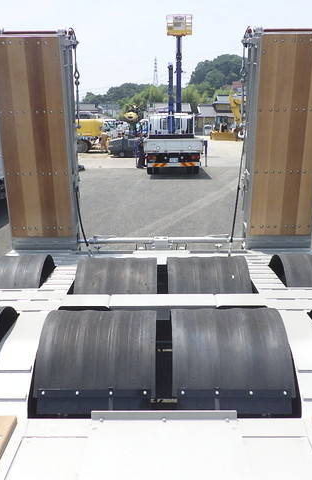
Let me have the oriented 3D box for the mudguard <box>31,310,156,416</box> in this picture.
[{"bbox_3d":[-0.308,0.631,3.019,0.620,0.420,0.780,0,13,1],"label":"mudguard"}]

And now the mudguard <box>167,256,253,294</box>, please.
[{"bbox_3d":[0.375,0.329,4.067,0.600,0.380,0.780,0,13,0],"label":"mudguard"}]

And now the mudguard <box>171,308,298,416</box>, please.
[{"bbox_3d":[0.380,0.606,2.931,0.600,0.400,0.800,0,13,0],"label":"mudguard"}]

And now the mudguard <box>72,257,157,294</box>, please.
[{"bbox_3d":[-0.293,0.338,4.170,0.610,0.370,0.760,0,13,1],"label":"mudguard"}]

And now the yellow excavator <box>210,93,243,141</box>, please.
[{"bbox_3d":[7.182,-12.405,52.000,3.200,4.600,4.000,0,13,0],"label":"yellow excavator"}]

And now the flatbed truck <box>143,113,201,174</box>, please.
[{"bbox_3d":[0.720,-4.256,22.306,2.200,2.500,7.300,0,13,1],"label":"flatbed truck"}]

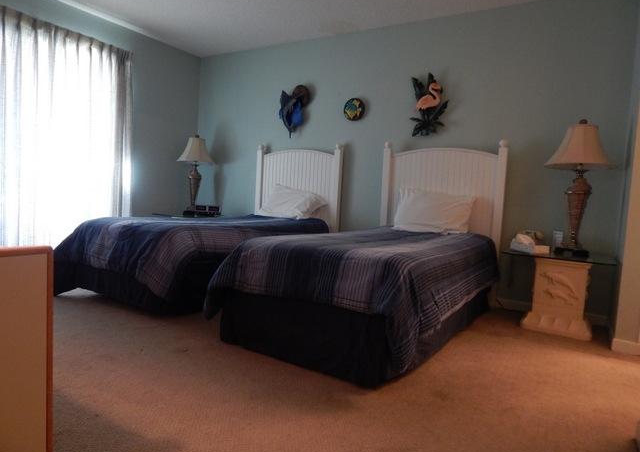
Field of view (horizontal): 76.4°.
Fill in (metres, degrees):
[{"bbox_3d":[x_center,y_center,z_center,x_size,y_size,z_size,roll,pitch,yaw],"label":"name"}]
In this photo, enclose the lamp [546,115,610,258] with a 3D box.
[{"bbox_3d":[1.795,-0.268,2.842,0.400,0.940,0.400,6,5,31],"label":"lamp"}]

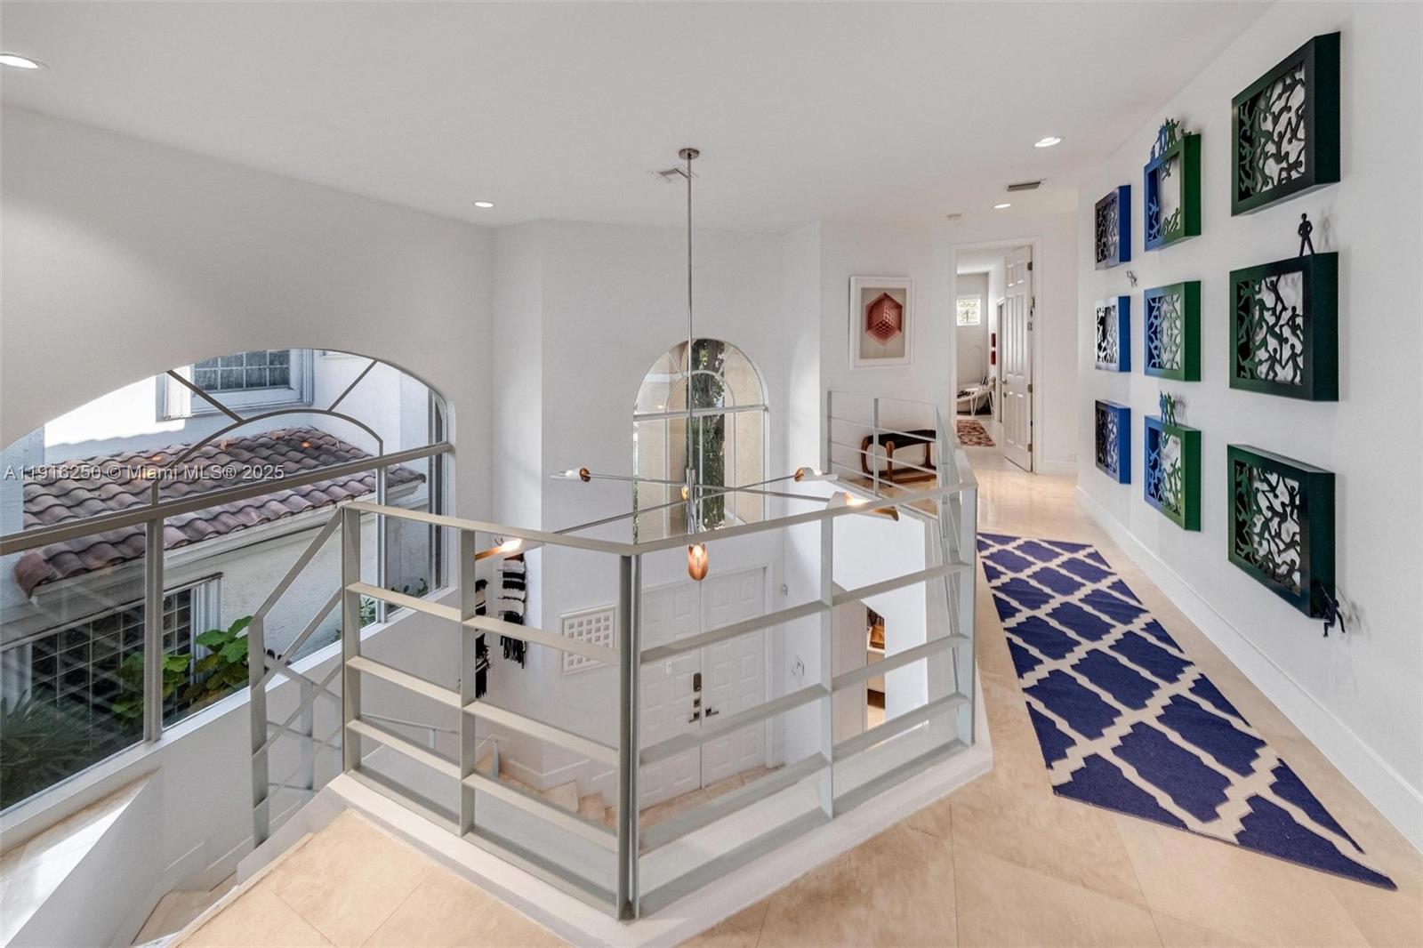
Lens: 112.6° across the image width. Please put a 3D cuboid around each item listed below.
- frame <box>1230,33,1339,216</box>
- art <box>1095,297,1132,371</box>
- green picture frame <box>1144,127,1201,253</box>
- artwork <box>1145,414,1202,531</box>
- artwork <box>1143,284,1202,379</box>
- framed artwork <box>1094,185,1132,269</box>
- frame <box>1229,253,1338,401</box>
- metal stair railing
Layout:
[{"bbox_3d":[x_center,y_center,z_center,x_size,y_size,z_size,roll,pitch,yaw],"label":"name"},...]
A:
[{"bbox_3d":[2.228,-1.326,1.859,0.065,0.495,0.465,-4,10,24],"label":"frame"},{"bbox_3d":[2.914,-1.015,3.446,0.068,0.510,0.479,0,7,24],"label":"art"},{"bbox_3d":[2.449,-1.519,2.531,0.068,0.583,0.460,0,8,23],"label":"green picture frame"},{"bbox_3d":[2.483,-0.025,2.565,0.065,0.495,0.465,-4,10,24],"label":"artwork"},{"bbox_3d":[2.522,-0.778,2.607,0.065,0.495,0.465,-4,10,24],"label":"artwork"},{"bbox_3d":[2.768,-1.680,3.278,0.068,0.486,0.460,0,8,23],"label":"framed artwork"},{"bbox_3d":[2.212,-0.569,1.852,0.068,0.510,0.479,0,7,24],"label":"frame"},{"bbox_3d":[0.214,0.332,3.228,2.586,1.500,4.451,3,12,23],"label":"metal stair railing"}]

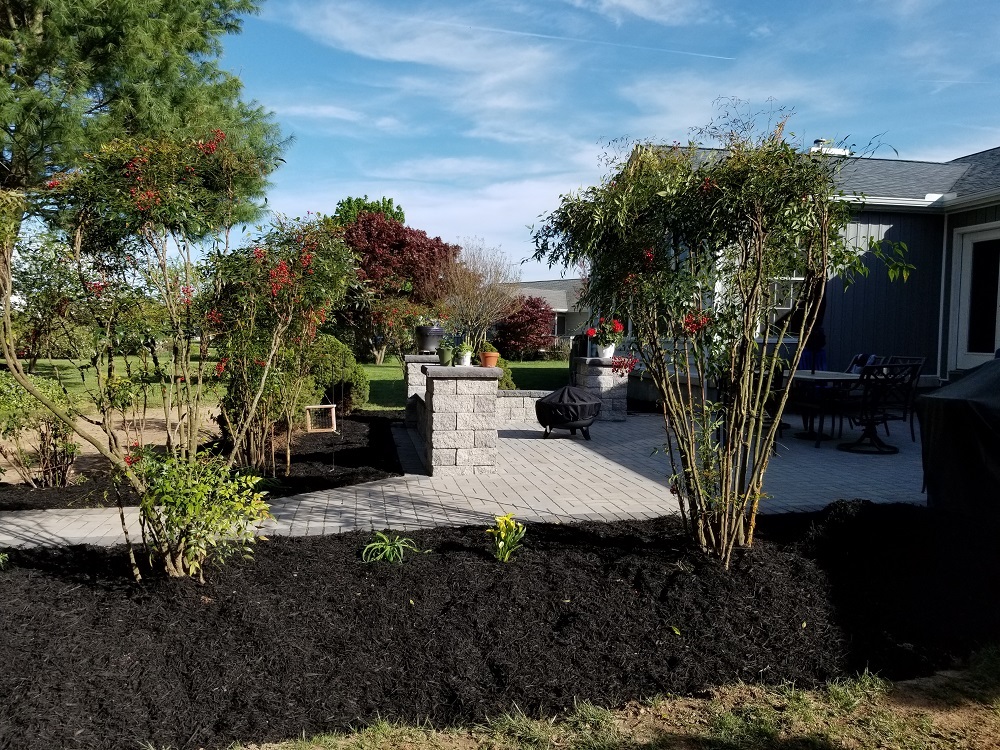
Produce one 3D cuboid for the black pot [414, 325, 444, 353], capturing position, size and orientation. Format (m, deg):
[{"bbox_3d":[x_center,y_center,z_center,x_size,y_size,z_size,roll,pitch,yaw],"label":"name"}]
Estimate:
[{"bbox_3d":[-0.925,-0.479,10.000,0.375,0.360,0.375,1,3,0],"label":"black pot"}]

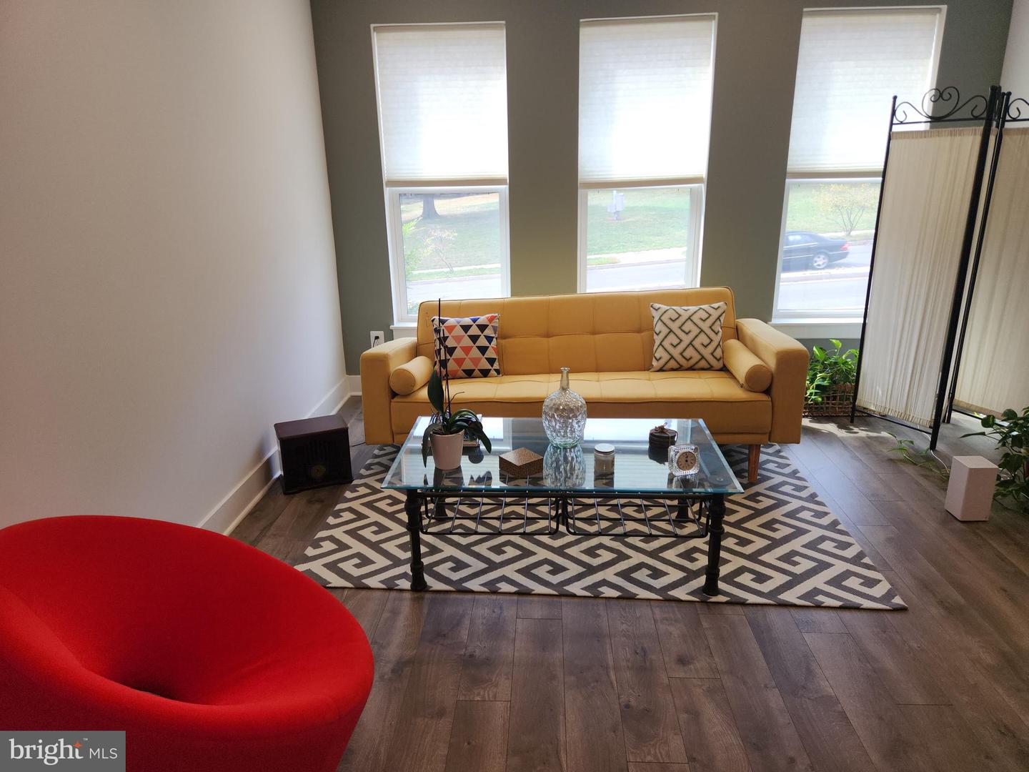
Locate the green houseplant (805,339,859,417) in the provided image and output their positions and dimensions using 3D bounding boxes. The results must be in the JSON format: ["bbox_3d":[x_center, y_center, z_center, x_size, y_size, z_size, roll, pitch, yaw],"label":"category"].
[{"bbox_3d":[1.980,-0.088,4.300,0.490,0.460,0.390,0,17,3],"label":"green houseplant"}]

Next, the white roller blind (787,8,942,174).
[{"bbox_3d":[2.120,-1.770,4.188,0.790,0.945,0.050,0,17,3],"label":"white roller blind"}]

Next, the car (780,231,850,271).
[{"bbox_3d":[10.102,-5.156,26.304,4.850,1.440,1.820,-6,17,1],"label":"car"}]

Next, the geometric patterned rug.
[{"bbox_3d":[0.305,0.525,3.197,2.220,0.010,1.560,0,17,4],"label":"geometric patterned rug"}]

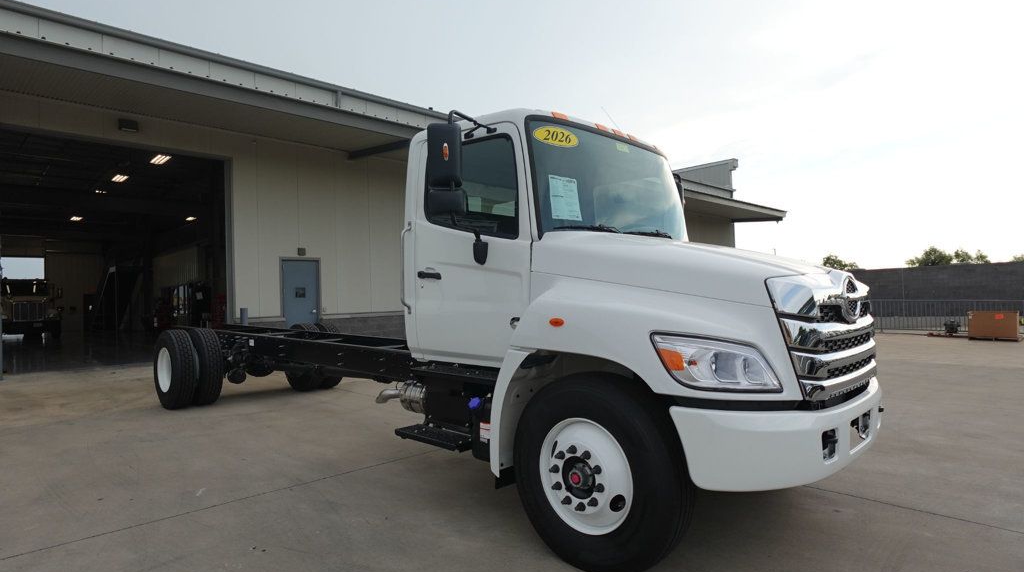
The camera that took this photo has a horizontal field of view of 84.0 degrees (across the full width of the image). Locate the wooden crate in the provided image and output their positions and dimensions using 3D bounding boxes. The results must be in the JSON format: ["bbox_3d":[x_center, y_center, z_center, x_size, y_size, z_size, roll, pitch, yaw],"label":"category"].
[{"bbox_3d":[13.734,1.135,16.215,1.080,0.830,0.650,-3,-2,44],"label":"wooden crate"}]

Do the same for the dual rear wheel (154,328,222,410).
[{"bbox_3d":[-4.480,1.131,7.867,1.020,1.020,0.600,-2,-2,43],"label":"dual rear wheel"}]

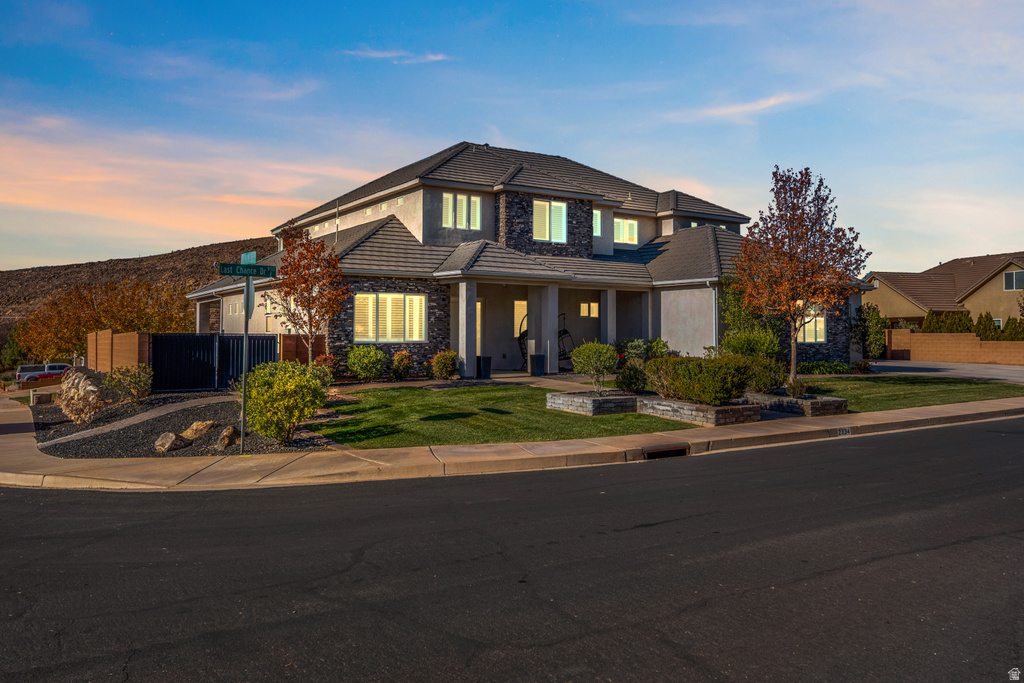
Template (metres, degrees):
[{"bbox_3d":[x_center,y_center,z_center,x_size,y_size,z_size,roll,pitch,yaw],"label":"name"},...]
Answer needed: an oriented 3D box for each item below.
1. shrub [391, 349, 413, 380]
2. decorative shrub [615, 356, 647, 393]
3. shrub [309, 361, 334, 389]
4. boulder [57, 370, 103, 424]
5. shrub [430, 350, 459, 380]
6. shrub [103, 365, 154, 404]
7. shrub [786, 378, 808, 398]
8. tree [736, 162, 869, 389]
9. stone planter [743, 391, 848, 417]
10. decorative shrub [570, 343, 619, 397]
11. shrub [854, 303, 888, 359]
[{"bbox_3d":[-3.410,0.730,24.600,0.690,1.000,0.680,0,0,0],"label":"shrub"},{"bbox_3d":[2.916,0.837,19.600,0.790,0.940,0.790,0,0,0],"label":"decorative shrub"},{"bbox_3d":[-4.927,0.905,20.600,0.670,0.720,0.670,0,0,-34],"label":"shrub"},{"bbox_3d":[-9.150,1.170,16.900,1.000,1.070,1.250,0,0,-35],"label":"boulder"},{"bbox_3d":[-2.120,0.770,25.000,0.880,0.950,0.850,0,0,0],"label":"shrub"},{"bbox_3d":[-9.896,1.120,20.500,1.290,1.060,1.290,0,0,-34],"label":"shrub"},{"bbox_3d":[6.880,1.145,19.200,0.520,0.480,0.500,0,0,-35],"label":"shrub"},{"bbox_3d":[9.305,-2.121,25.600,4.310,7.010,4.310,0,0,-34],"label":"tree"},{"bbox_3d":[6.737,1.508,19.422,1.300,0.420,2.300,0,0,-34],"label":"stone planter"},{"bbox_3d":[1.958,0.664,18.900,1.140,1.280,1.140,0,0,0],"label":"decorative shrub"},{"bbox_3d":[15.350,-0.370,34.000,1.500,2.600,1.500,0,0,-35],"label":"shrub"}]

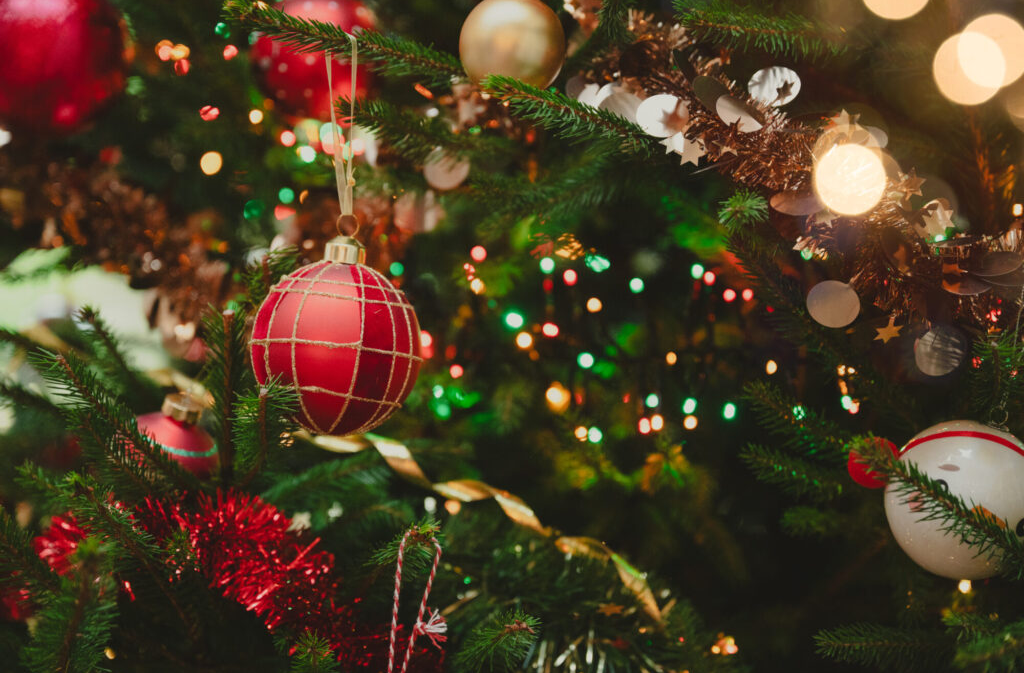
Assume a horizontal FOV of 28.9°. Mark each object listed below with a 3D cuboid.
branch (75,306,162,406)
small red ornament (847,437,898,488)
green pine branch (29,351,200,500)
[{"bbox_3d":[-0.208,0.011,1.050,0.045,0.053,0.038,1,2,12],"label":"branch"},{"bbox_3d":[0.179,0.063,0.990,0.026,0.026,0.024,0,0,0],"label":"small red ornament"},{"bbox_3d":[-0.181,0.041,0.910,0.105,0.040,0.042,46,-15,-15],"label":"green pine branch"}]

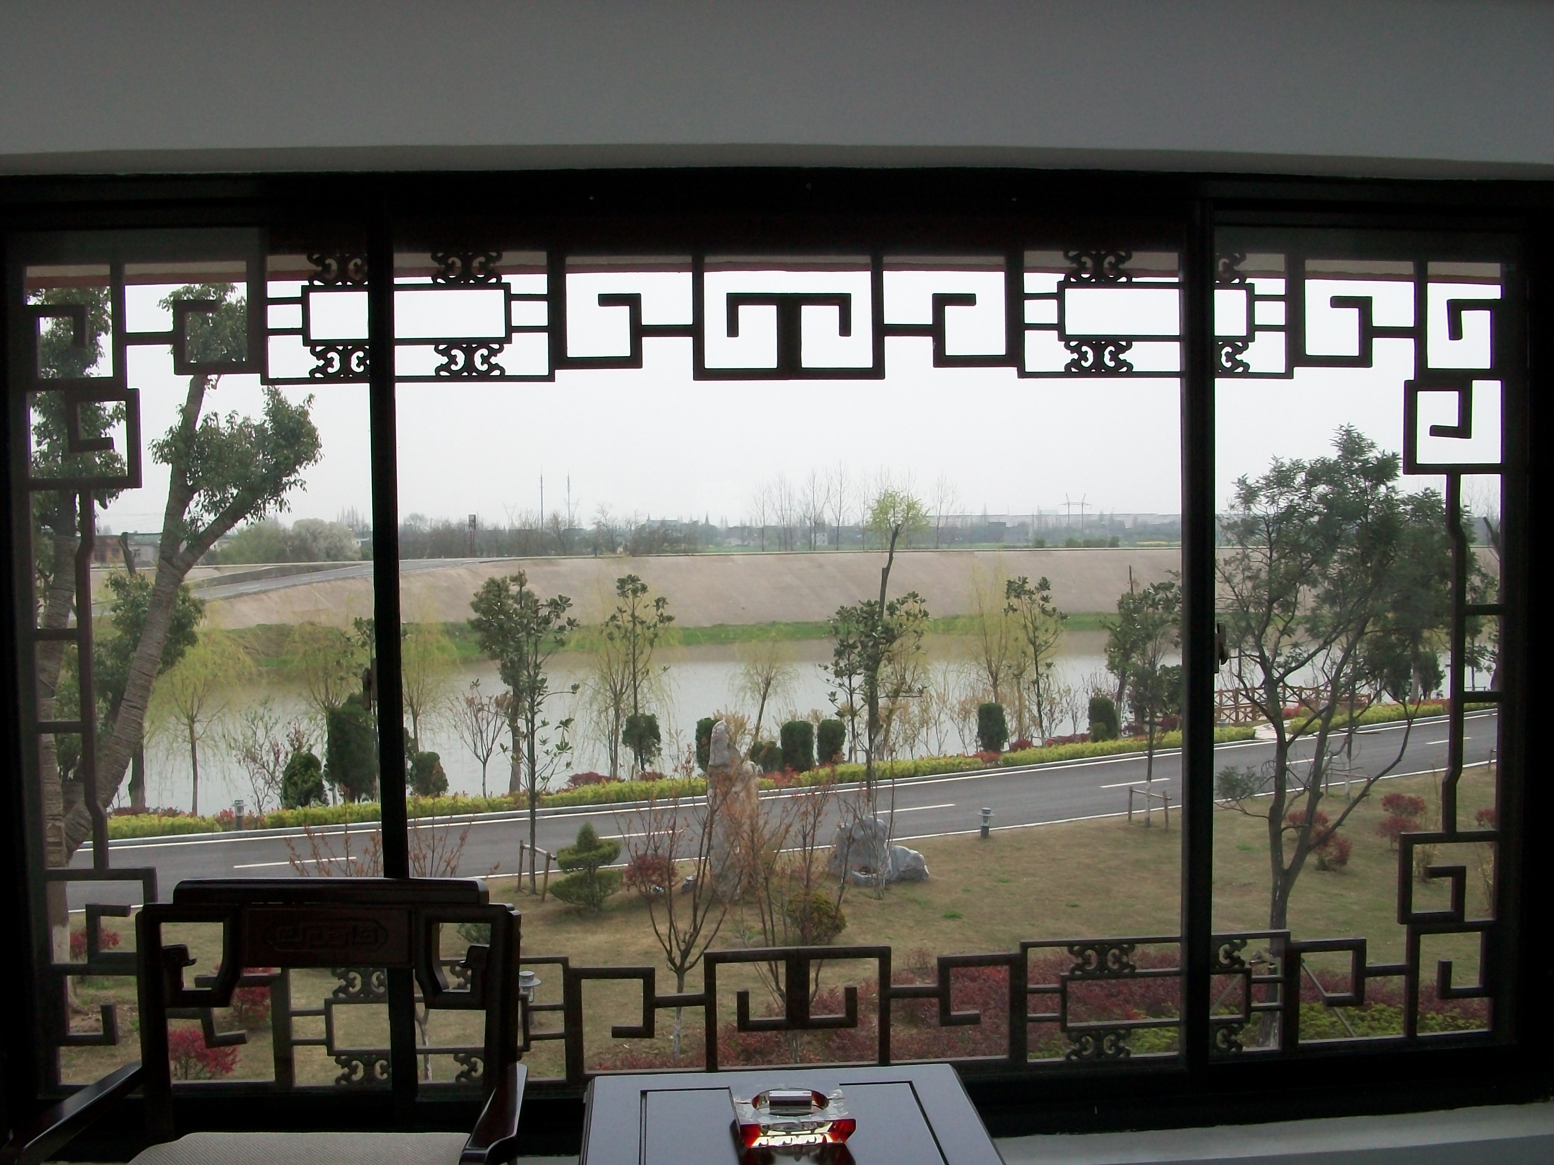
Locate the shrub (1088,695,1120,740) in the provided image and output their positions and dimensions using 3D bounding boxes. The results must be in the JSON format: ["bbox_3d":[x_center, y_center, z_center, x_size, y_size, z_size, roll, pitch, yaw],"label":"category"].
[{"bbox_3d":[10.704,4.452,49.950,1.034,1.552,1.034,-1,2,0],"label":"shrub"}]

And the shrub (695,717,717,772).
[{"bbox_3d":[-1.931,4.731,43.866,0.873,1.747,0.873,-1,2,0],"label":"shrub"}]

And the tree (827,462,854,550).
[{"bbox_3d":[9.433,-11.343,229.753,4.208,13.365,4.208,-1,2,0],"label":"tree"}]

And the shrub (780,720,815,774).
[{"bbox_3d":[0.587,4.775,44.112,1.018,1.581,1.018,-1,2,0],"label":"shrub"}]

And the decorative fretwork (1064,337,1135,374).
[{"bbox_3d":[0.629,-0.441,2.980,0.137,0.069,0.025,-1,2,-3],"label":"decorative fretwork"}]

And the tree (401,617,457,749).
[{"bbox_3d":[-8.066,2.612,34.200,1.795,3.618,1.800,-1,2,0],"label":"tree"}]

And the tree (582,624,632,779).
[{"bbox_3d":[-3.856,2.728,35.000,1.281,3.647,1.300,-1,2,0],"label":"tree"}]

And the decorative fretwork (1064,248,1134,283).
[{"bbox_3d":[0.629,-0.619,2.980,0.137,0.069,0.025,-1,2,-3],"label":"decorative fretwork"}]

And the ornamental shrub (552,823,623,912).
[{"bbox_3d":[-2.810,4.206,22.500,1.056,1.306,1.080,-1,2,0],"label":"ornamental shrub"}]

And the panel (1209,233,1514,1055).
[{"bbox_3d":[1.122,0.122,2.948,0.617,1.583,0.050,-1,2,-4],"label":"panel"}]

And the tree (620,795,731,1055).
[{"bbox_3d":[-1.063,3.589,16.000,1.171,2.736,1.200,-1,2,0],"label":"tree"}]

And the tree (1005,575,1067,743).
[{"bbox_3d":[6.777,2.020,40.000,1.623,4.391,1.600,-1,2,0],"label":"tree"}]

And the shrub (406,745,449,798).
[{"bbox_3d":[-7.501,4.083,32.800,0.887,1.148,0.920,-1,2,0],"label":"shrub"}]

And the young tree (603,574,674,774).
[{"bbox_3d":[-4.009,2.689,43.517,2.013,5.904,1.912,-1,2,0],"label":"young tree"}]

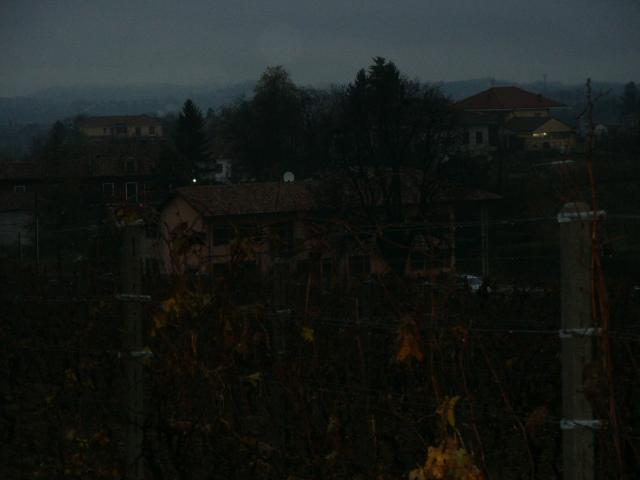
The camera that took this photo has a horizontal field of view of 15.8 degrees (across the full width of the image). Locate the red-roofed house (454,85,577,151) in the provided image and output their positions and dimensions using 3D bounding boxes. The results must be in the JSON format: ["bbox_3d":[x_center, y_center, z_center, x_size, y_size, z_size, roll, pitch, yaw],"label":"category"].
[{"bbox_3d":[26.190,-16.268,312.000,15.682,8.910,13.000,0,3,-5],"label":"red-roofed house"}]

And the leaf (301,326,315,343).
[{"bbox_3d":[-0.050,0.380,9.300,0.056,0.064,0.030,0,3,0],"label":"leaf"}]

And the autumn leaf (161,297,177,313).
[{"bbox_3d":[-0.669,0.285,10.200,0.071,0.071,0.035,0,3,0],"label":"autumn leaf"}]

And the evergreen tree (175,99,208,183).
[{"bbox_3d":[-12.788,-9.828,230.000,3.384,8.509,3.384,0,3,0],"label":"evergreen tree"}]

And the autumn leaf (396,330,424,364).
[{"bbox_3d":[0.309,0.364,7.900,0.096,0.109,0.045,0,3,0],"label":"autumn leaf"}]

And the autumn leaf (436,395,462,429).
[{"bbox_3d":[0.423,0.567,7.600,0.079,0.105,0.040,0,3,0],"label":"autumn leaf"}]

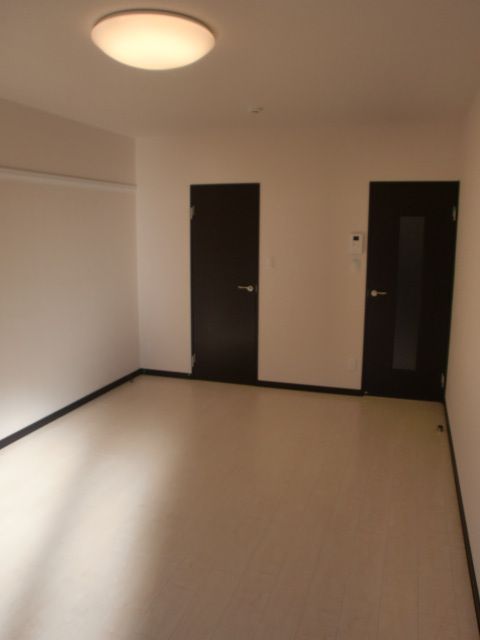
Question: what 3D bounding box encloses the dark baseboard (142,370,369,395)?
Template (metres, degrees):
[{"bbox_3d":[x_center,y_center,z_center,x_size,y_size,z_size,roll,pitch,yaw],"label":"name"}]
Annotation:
[{"bbox_3d":[0.039,0.642,5.414,2.424,0.061,0.022,3,11,18],"label":"dark baseboard"}]

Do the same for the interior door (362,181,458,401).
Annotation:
[{"bbox_3d":[1.546,-0.238,4.764,0.743,2.020,0.051,3,11,18],"label":"interior door"}]

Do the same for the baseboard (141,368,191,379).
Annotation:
[{"bbox_3d":[-0.807,0.592,5.695,0.638,0.061,0.022,3,11,18],"label":"baseboard"}]

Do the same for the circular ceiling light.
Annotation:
[{"bbox_3d":[-0.402,-1.282,2.451,0.575,0.135,0.575,0,10,0],"label":"circular ceiling light"}]

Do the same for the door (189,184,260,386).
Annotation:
[{"bbox_3d":[-0.150,-0.339,5.332,0.733,2.020,0.081,3,11,18],"label":"door"}]

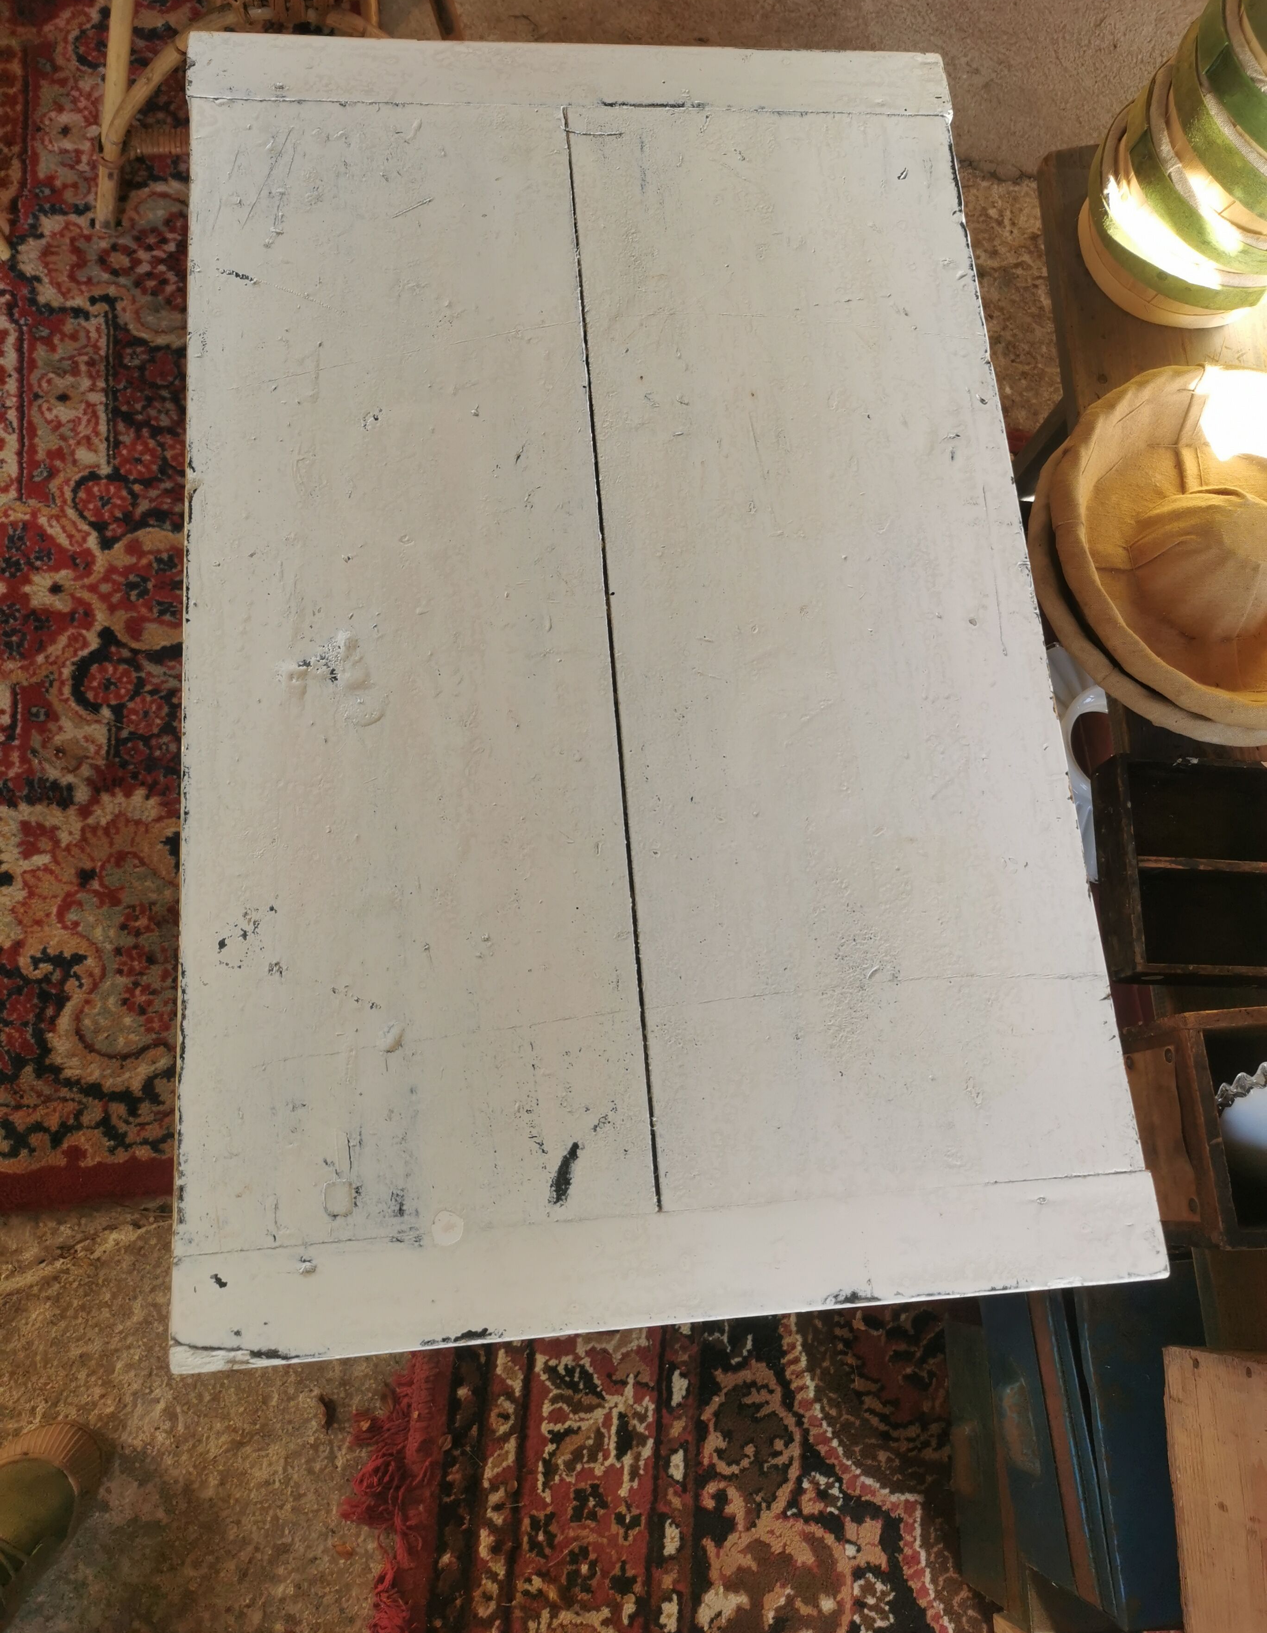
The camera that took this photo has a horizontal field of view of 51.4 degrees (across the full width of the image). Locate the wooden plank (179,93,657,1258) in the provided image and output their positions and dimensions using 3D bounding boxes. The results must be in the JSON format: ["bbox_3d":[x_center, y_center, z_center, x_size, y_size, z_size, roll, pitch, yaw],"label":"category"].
[{"bbox_3d":[-0.156,-0.142,0.882,0.273,0.026,0.807,-3,74,-8],"label":"wooden plank"}]

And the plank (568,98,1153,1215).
[{"bbox_3d":[0.132,-0.156,0.921,0.303,0.026,0.807,-3,74,-8],"label":"plank"}]

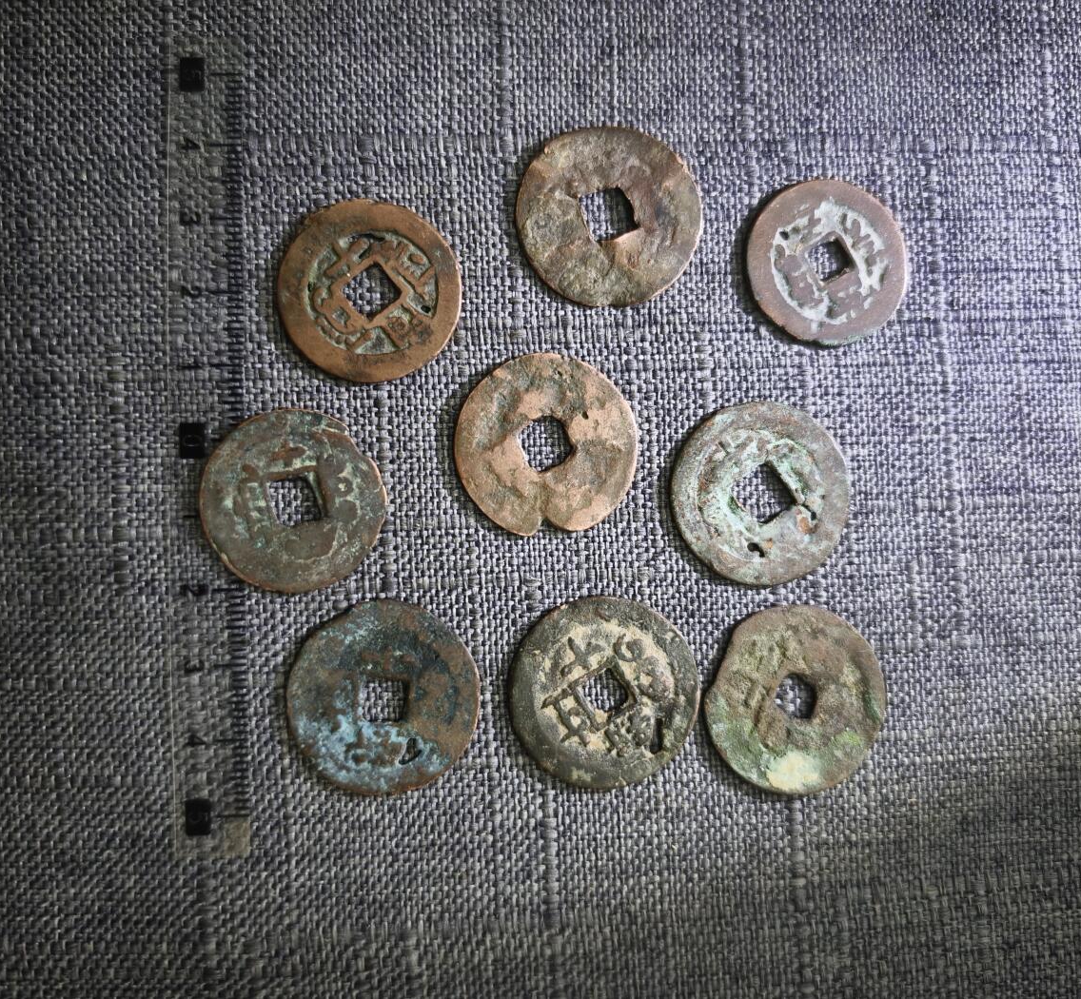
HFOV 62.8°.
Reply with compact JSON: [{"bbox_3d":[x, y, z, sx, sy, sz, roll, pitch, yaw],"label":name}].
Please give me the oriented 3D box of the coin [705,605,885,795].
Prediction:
[{"bbox_3d":[0.036,0.029,0.126,0.027,0.002,0.027,0,88,-7],"label":"coin"}]

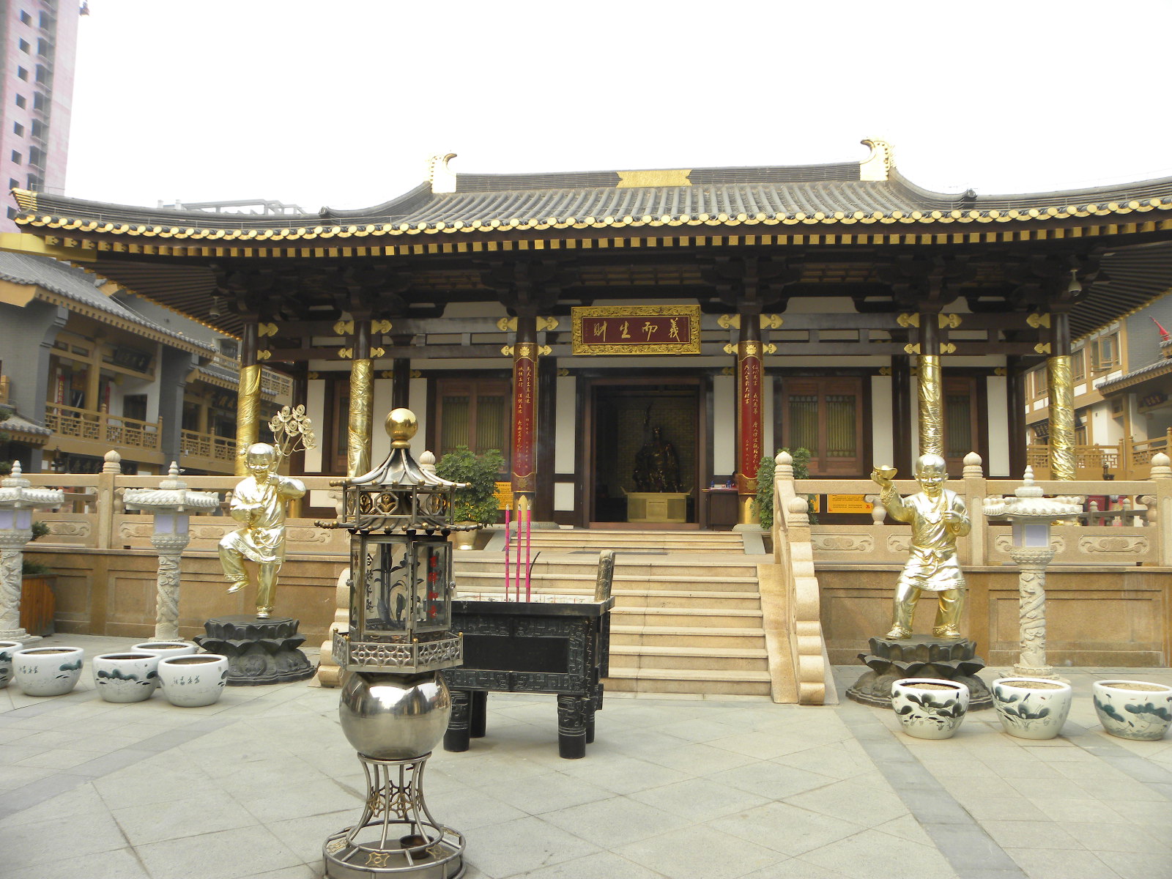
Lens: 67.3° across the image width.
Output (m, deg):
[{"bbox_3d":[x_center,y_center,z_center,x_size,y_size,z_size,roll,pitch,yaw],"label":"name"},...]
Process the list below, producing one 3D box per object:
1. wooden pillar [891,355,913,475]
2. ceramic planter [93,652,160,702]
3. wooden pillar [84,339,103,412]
[{"bbox_3d":[6.223,-0.017,17.359,0.388,3.570,0.388,0,-5,5],"label":"wooden pillar"},{"bbox_3d":[-3.971,2.058,7.603,0.528,0.361,0.528,0,-5,5],"label":"ceramic planter"},{"bbox_3d":[-15.682,-1.648,28.050,0.408,3.005,0.408,0,-5,5],"label":"wooden pillar"}]

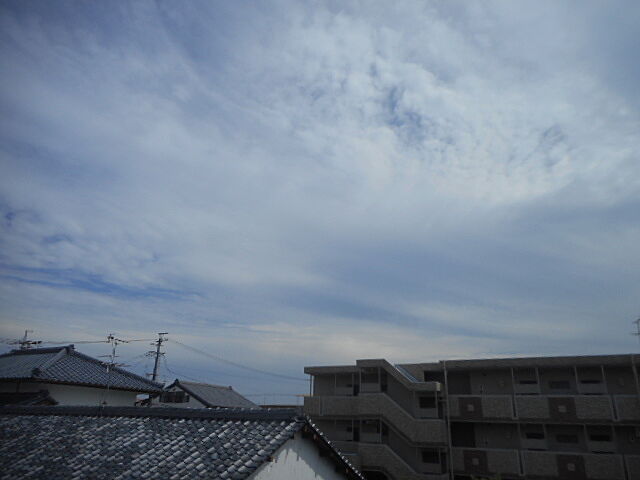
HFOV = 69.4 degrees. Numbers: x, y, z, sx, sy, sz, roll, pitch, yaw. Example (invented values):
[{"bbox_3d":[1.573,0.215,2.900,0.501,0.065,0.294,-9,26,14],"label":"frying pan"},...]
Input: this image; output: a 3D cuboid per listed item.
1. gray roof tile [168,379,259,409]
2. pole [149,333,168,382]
[{"bbox_3d":[-9.647,13.075,38.677,7.105,1.948,6.580,-10,-25,28],"label":"gray roof tile"},{"bbox_3d":[-14.519,13.983,39.131,1.800,12.200,0.800,-10,-25,28],"label":"pole"}]

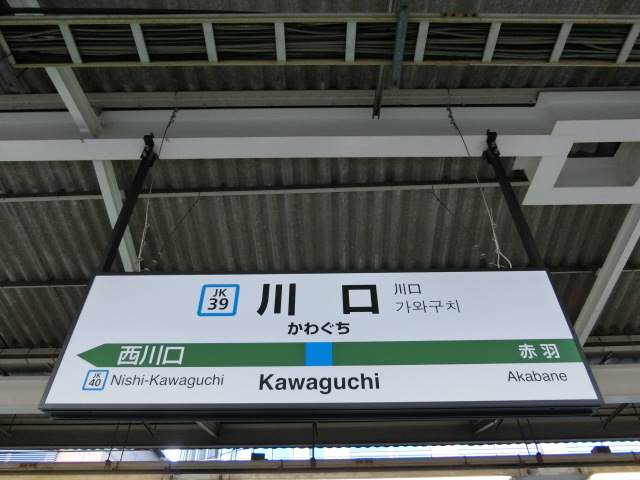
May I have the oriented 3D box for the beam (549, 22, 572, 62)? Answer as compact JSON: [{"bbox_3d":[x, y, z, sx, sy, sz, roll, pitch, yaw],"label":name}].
[{"bbox_3d":[1.037,-0.855,1.990,0.039,0.025,0.185,0,-43,0],"label":"beam"}]

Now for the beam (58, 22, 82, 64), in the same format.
[{"bbox_3d":[-1.060,-0.841,1.981,0.039,0.025,0.185,0,-43,0],"label":"beam"}]

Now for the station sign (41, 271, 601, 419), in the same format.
[{"bbox_3d":[0.009,0.407,1.921,2.050,0.630,0.110,0,-43,0],"label":"station sign"}]

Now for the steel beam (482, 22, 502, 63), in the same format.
[{"bbox_3d":[0.738,-0.853,1.988,0.039,0.025,0.185,0,-43,0],"label":"steel beam"}]

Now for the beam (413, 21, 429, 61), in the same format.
[{"bbox_3d":[0.436,-0.851,1.987,0.039,0.025,0.185,0,-43,0],"label":"beam"}]

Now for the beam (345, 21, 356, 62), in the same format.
[{"bbox_3d":[0.133,-0.849,1.986,0.039,0.025,0.185,0,-43,0],"label":"beam"}]

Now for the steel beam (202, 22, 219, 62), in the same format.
[{"bbox_3d":[-0.466,-0.845,1.983,0.039,0.025,0.185,0,-43,0],"label":"steel beam"}]

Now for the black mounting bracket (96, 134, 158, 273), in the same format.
[{"bbox_3d":[-1.004,-0.196,2.461,0.085,1.000,0.150,0,-43,0],"label":"black mounting bracket"}]

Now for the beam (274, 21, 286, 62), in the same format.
[{"bbox_3d":[-0.167,-0.847,1.985,0.039,0.025,0.185,0,-43,0],"label":"beam"}]

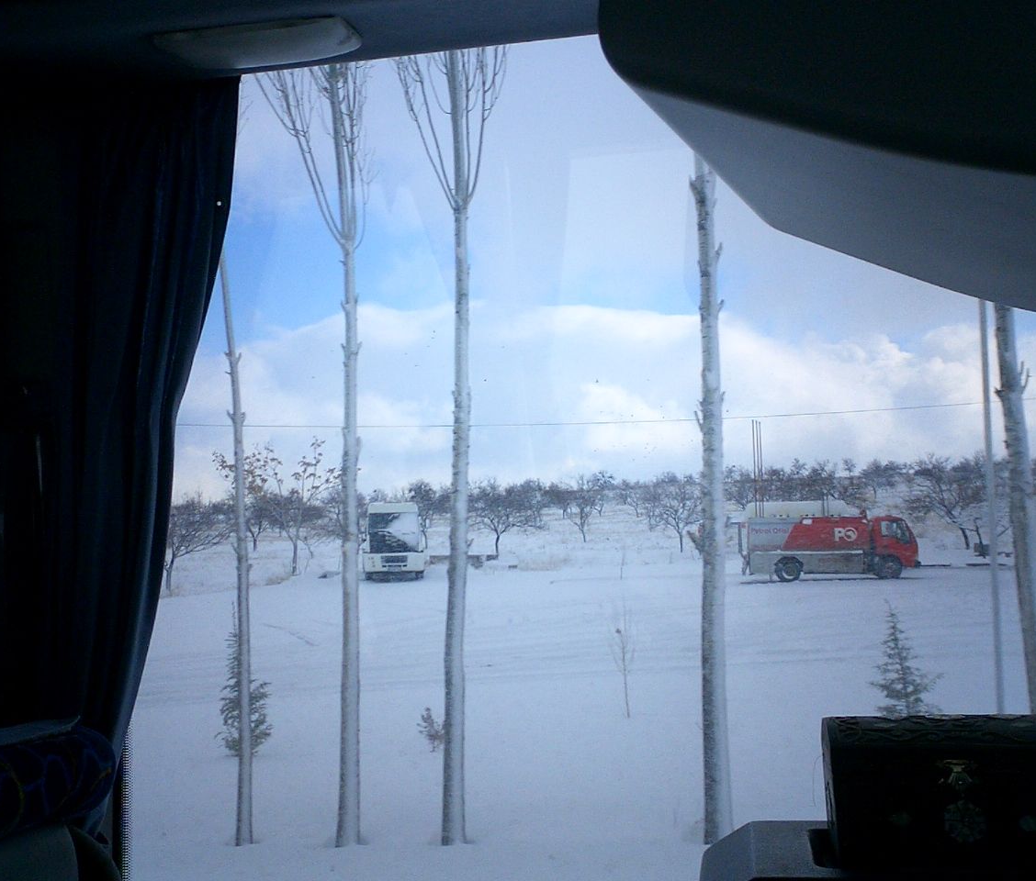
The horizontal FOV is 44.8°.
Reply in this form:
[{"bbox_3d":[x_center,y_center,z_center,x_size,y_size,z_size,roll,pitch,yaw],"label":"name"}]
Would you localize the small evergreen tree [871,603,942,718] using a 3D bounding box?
[{"bbox_3d":[4.807,2.811,15.542,0.850,1.530,0.850,-1,-3,0],"label":"small evergreen tree"}]

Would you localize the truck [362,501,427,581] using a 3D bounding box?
[{"bbox_3d":[-5.255,4.294,54.478,2.550,3.200,6.200,-1,-3,-3],"label":"truck"}]

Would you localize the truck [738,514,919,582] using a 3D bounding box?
[{"bbox_3d":[12.048,4.147,49.468,6.600,2.600,2.200,-1,-3,-3],"label":"truck"}]

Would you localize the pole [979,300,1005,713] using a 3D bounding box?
[{"bbox_3d":[5.342,0.089,14.184,0.090,6.700,0.090,-1,-3,0],"label":"pole"}]

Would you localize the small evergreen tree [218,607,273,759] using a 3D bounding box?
[{"bbox_3d":[-3.190,2.784,14.646,0.630,1.660,0.630,-1,-3,0],"label":"small evergreen tree"}]

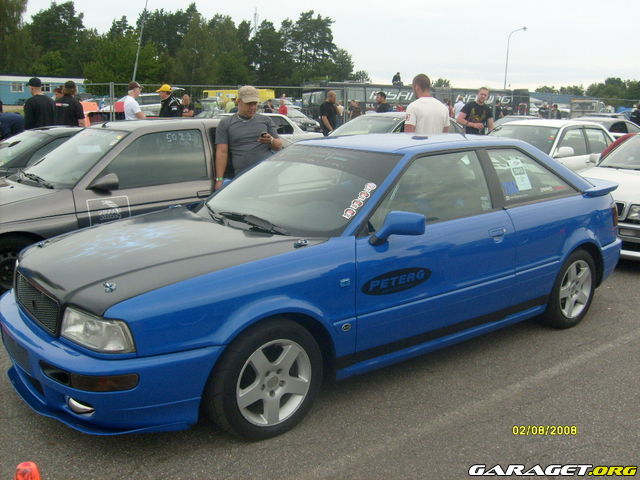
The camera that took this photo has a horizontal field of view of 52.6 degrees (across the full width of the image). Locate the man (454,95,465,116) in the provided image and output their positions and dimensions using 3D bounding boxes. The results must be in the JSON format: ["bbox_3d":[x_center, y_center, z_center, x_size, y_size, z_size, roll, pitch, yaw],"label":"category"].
[{"bbox_3d":[4.730,-4.032,22.187,0.500,1.768,0.330,-1,12,-9],"label":"man"}]

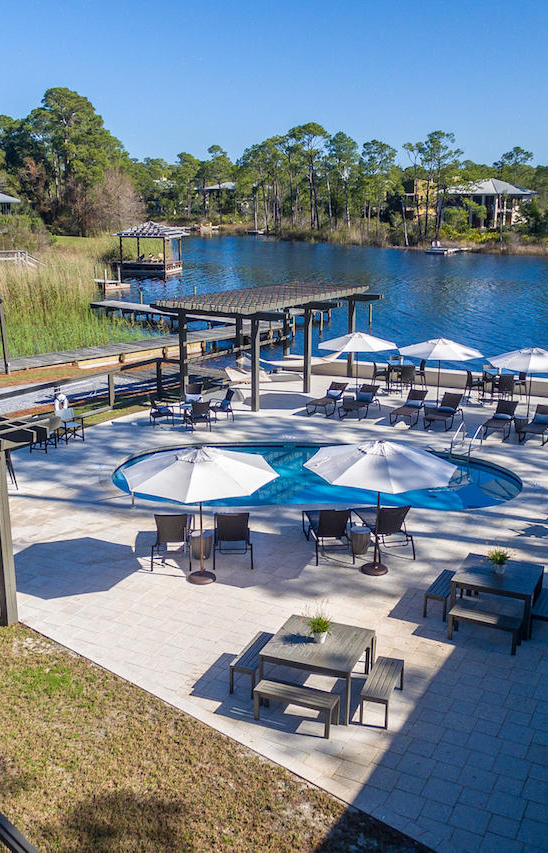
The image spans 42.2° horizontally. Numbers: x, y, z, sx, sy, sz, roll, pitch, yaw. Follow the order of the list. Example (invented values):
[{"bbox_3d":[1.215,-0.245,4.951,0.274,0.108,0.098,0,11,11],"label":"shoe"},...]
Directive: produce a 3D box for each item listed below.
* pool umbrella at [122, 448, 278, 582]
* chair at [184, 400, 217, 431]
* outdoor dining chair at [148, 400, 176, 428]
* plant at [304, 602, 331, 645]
[{"bbox_3d":[-1.288,1.522,12.477,2.680,2.500,2.680,0,18,0],"label":"pool umbrella"},{"bbox_3d":[-2.252,-0.327,21.529,0.600,0.910,0.650,-6,16,-23],"label":"chair"},{"bbox_3d":[-3.384,-0.445,21.371,0.600,0.820,0.580,-5,19,-17],"label":"outdoor dining chair"},{"bbox_3d":[0.608,2.698,9.622,0.330,0.460,0.330,0,18,0],"label":"plant"}]

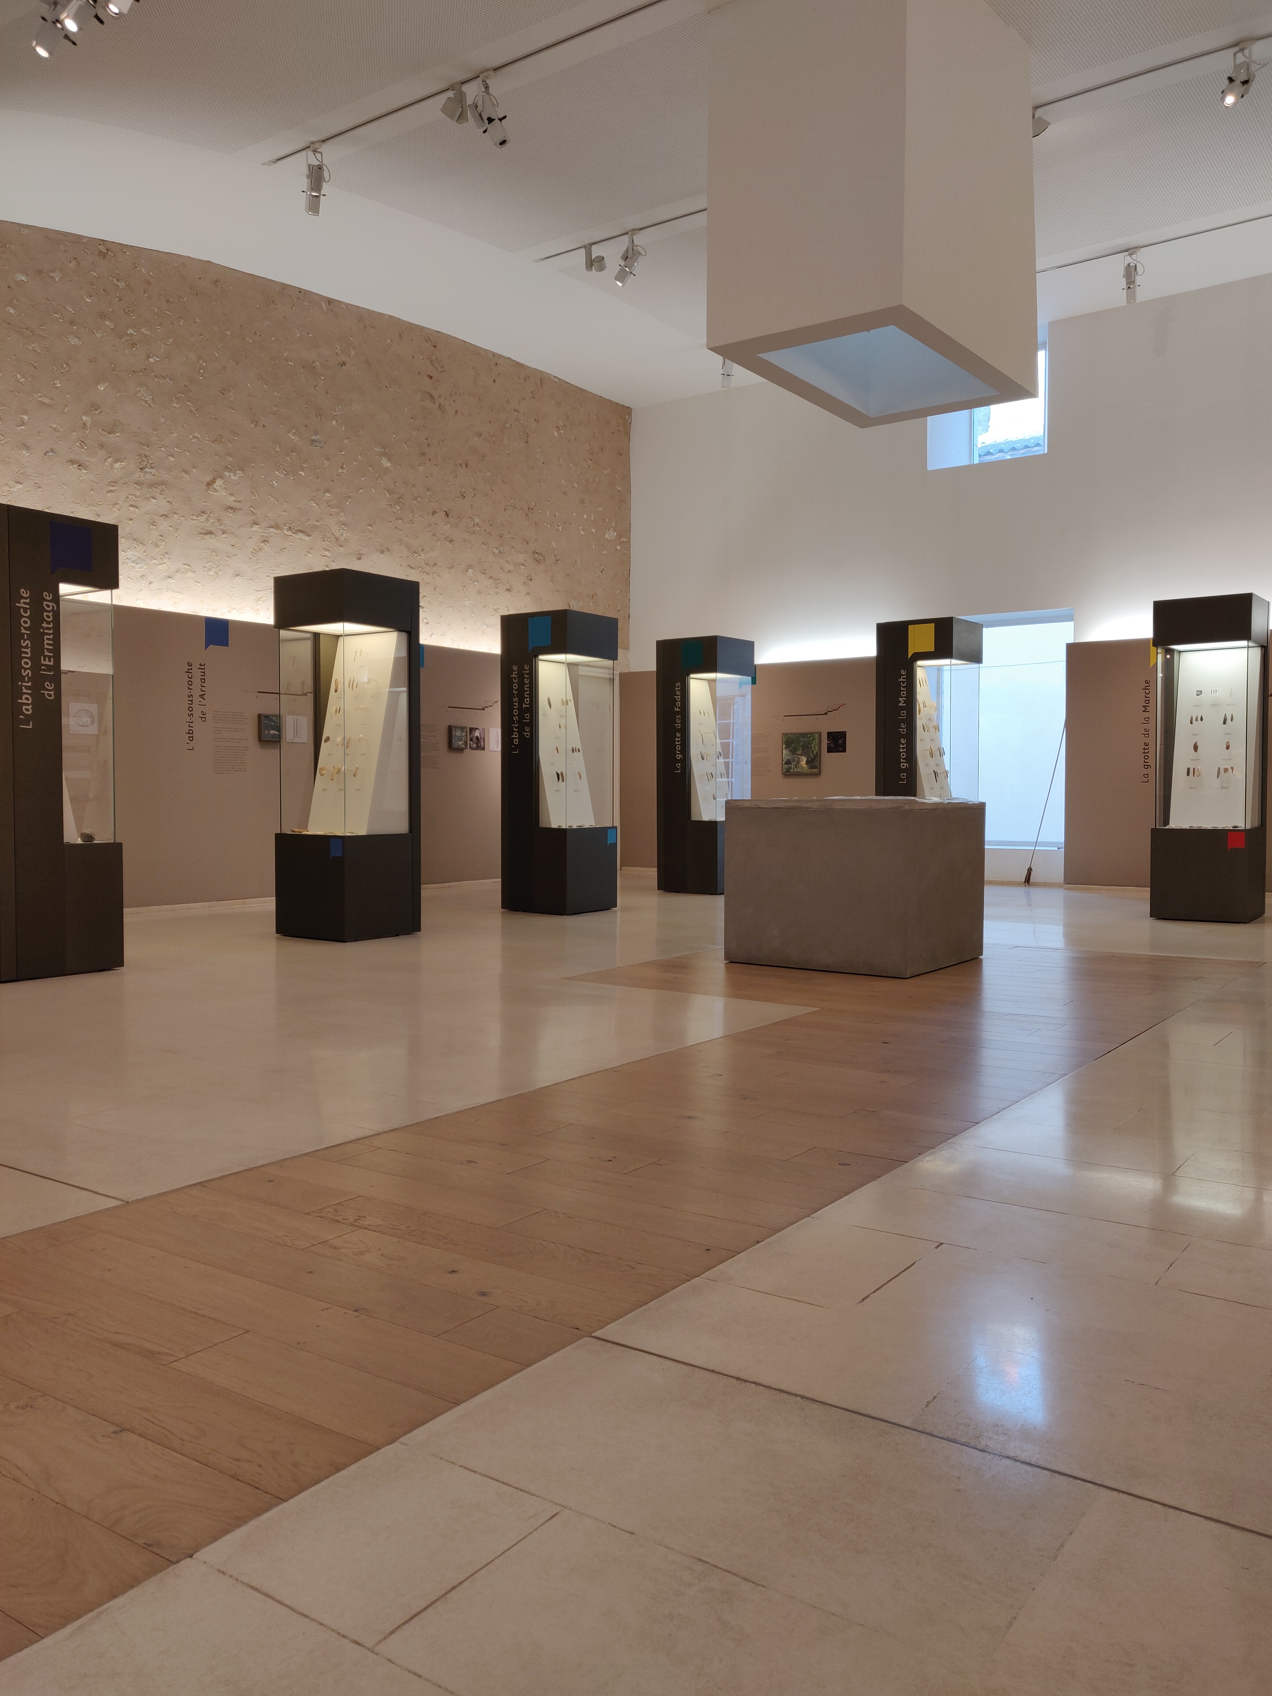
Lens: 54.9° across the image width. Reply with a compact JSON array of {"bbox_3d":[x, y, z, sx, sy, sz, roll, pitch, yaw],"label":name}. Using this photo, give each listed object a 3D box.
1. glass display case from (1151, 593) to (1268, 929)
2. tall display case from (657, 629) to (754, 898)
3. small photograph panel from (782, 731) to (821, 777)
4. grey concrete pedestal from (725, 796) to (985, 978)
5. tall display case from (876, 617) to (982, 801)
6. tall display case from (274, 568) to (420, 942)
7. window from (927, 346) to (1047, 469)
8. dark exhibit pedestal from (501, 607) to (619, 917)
[{"bbox_3d":[3.953,-0.604,8.427,0.607,2.147,0.608,2,3,36],"label":"glass display case"},{"bbox_3d":[0.606,-0.689,10.542,0.608,2.147,0.607,2,3,35],"label":"tall display case"},{"bbox_3d":[1.646,-0.934,12.160,0.401,0.417,0.050,2,3,34],"label":"small photograph panel"},{"bbox_3d":[1.124,0.171,6.237,0.997,0.800,0.904,2,3,37],"label":"grey concrete pedestal"},{"bbox_3d":[2.273,-0.647,9.490,0.608,2.147,0.607,2,3,36],"label":"tall display case"},{"bbox_3d":[-1.754,-0.552,7.487,0.607,2.147,0.608,2,3,35],"label":"tall display case"},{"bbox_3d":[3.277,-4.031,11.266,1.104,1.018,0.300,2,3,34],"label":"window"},{"bbox_3d":[-0.561,-0.623,9.070,0.608,2.147,0.607,2,3,34],"label":"dark exhibit pedestal"}]

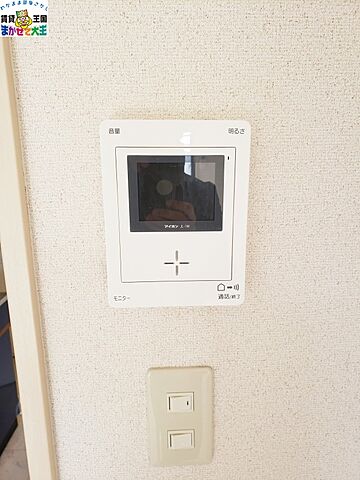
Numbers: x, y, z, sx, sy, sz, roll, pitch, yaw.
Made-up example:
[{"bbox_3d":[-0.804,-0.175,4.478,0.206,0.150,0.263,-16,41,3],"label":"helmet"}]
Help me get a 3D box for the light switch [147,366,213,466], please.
[{"bbox_3d":[0.002,0.191,0.381,0.070,0.120,0.010,-1,12,-2],"label":"light switch"}]

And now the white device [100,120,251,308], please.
[{"bbox_3d":[-0.003,-0.020,0.329,0.128,0.167,0.023,-1,12,-2],"label":"white device"}]

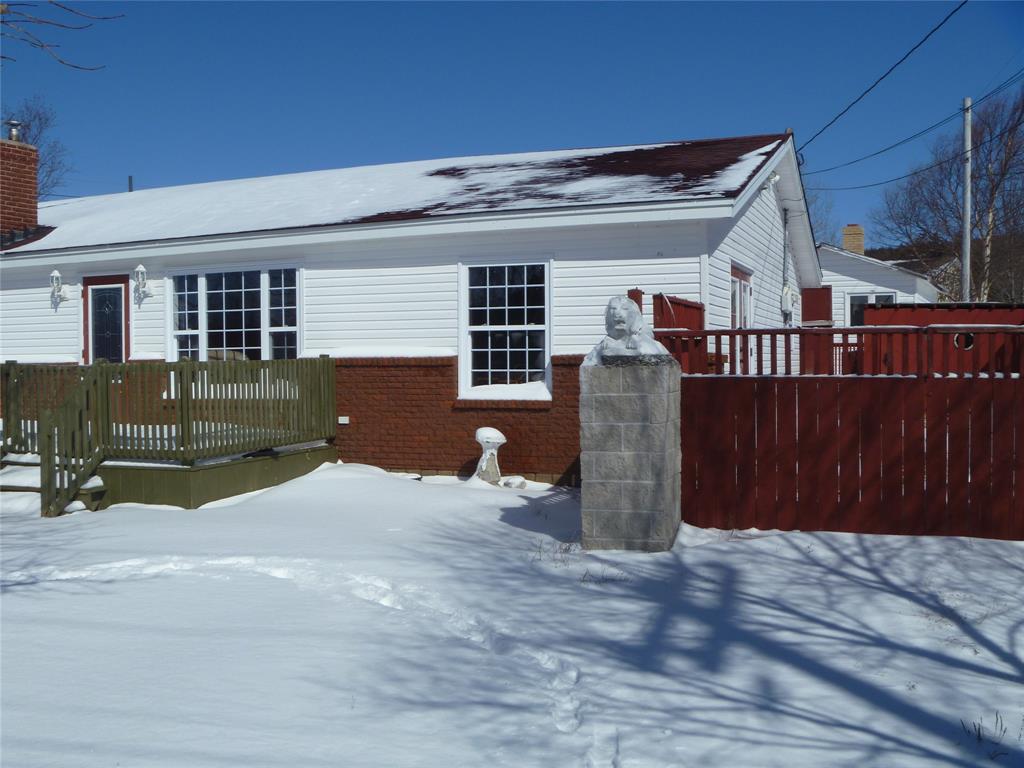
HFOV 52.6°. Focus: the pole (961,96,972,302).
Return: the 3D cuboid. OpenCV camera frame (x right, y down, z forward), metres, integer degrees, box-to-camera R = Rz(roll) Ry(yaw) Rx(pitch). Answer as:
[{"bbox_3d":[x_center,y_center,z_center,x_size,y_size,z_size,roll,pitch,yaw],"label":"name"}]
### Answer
[{"bbox_3d":[10.360,-2.764,23.548,0.168,7.500,0.168,0,1,0],"label":"pole"}]

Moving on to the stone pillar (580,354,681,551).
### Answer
[{"bbox_3d":[0.868,0.489,7.463,0.625,1.360,0.630,0,1,16],"label":"stone pillar"}]

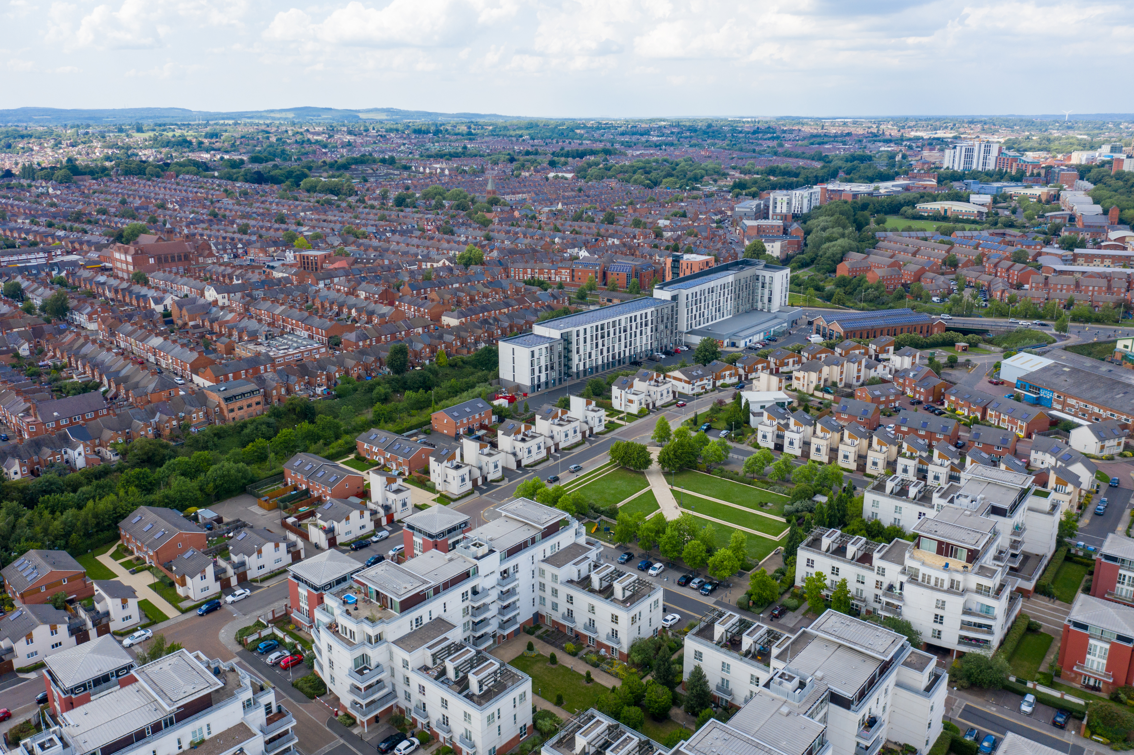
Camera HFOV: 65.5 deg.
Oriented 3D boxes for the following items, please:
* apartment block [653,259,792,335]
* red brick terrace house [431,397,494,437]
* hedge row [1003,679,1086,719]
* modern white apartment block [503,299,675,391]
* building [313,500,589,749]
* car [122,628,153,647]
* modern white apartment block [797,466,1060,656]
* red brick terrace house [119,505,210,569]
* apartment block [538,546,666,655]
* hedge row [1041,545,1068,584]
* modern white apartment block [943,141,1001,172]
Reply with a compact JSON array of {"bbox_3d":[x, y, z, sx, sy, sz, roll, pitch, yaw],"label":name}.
[{"bbox_3d":[67.680,-33.060,384.320,25.000,24.300,80.000,14,22,40],"label":"apartment block"},{"bbox_3d":[-31.510,11.570,266.080,10.200,7.050,15.600,13,21,37],"label":"red brick terrace house"},{"bbox_3d":[75.840,51.100,140.350,11.900,1.400,1.900,13,21,39],"label":"hedge row"},{"bbox_3d":[10.050,-13.590,329.650,14.700,18.700,83.500,14,22,40],"label":"modern white apartment block"},{"bbox_3d":[-12.800,40.220,150.200,37.500,17.700,52.000,13,21,39],"label":"building"},{"bbox_3d":[-77.110,46.740,158.160,1.840,1.430,4.600,13,21,39],"label":"car"},{"bbox_3d":[72.750,31.590,177.590,37.500,17.700,52.700,13,21,39],"label":"modern white apartment block"},{"bbox_3d":[-87.830,33.890,191.870,18.200,7.050,11.100,14,22,41],"label":"red brick terrace house"},{"bbox_3d":[5.950,40.200,159.570,20.200,12.200,10.800,13,21,39],"label":"apartment block"},{"bbox_3d":[98.690,39.140,178.850,2.000,2.200,19.300,13,21,39],"label":"hedge row"},{"bbox_3d":[606.450,-328.900,1320.660,76.000,43.000,25.000,3,17,12],"label":"modern white apartment block"}]

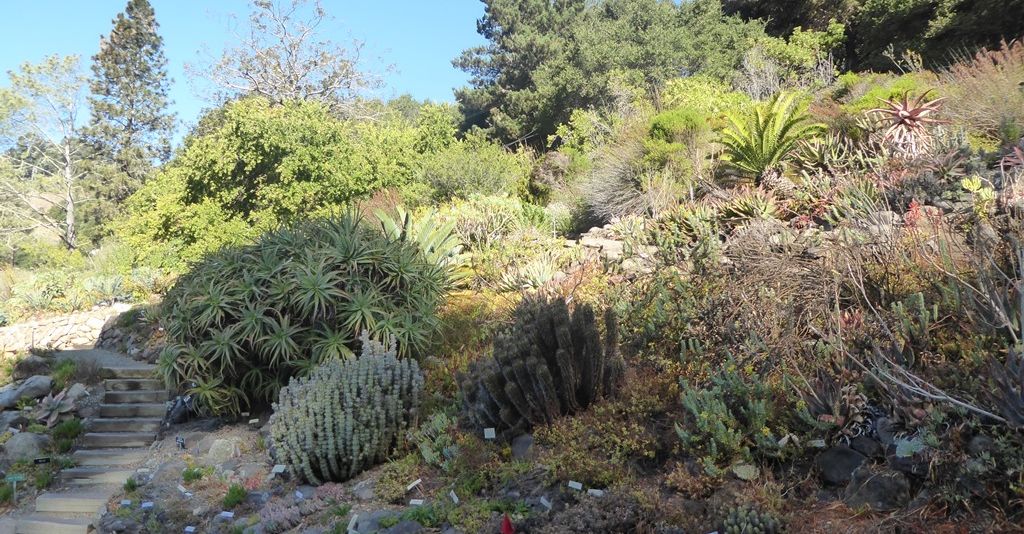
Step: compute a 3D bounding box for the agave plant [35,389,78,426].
[{"bbox_3d":[-6.156,1.911,10.000,0.503,0.499,0.478,4,-7,-31],"label":"agave plant"}]

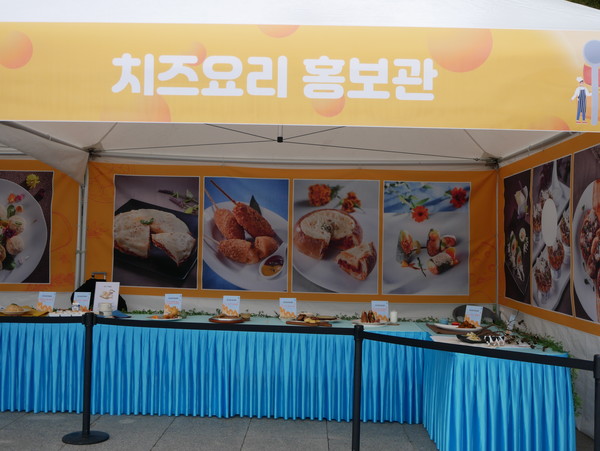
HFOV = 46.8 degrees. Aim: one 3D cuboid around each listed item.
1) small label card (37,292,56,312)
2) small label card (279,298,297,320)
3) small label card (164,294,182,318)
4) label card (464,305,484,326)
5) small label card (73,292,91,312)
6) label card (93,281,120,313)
[{"bbox_3d":[-2.271,0.702,6.220,0.150,0.205,0.050,1,-2,7],"label":"small label card"},{"bbox_3d":[-0.105,0.756,6.220,0.150,0.205,0.050,1,-2,-4],"label":"small label card"},{"bbox_3d":[-1.138,0.721,6.240,0.150,0.205,0.050,1,-2,-5],"label":"small label card"},{"bbox_3d":[1.510,0.802,6.020,0.150,0.205,0.050,1,-2,24],"label":"label card"},{"bbox_3d":[-1.960,0.706,6.240,0.150,0.205,0.050,1,-2,1],"label":"small label card"},{"bbox_3d":[-1.724,0.655,6.200,0.212,0.290,0.065,1,-2,0],"label":"label card"}]

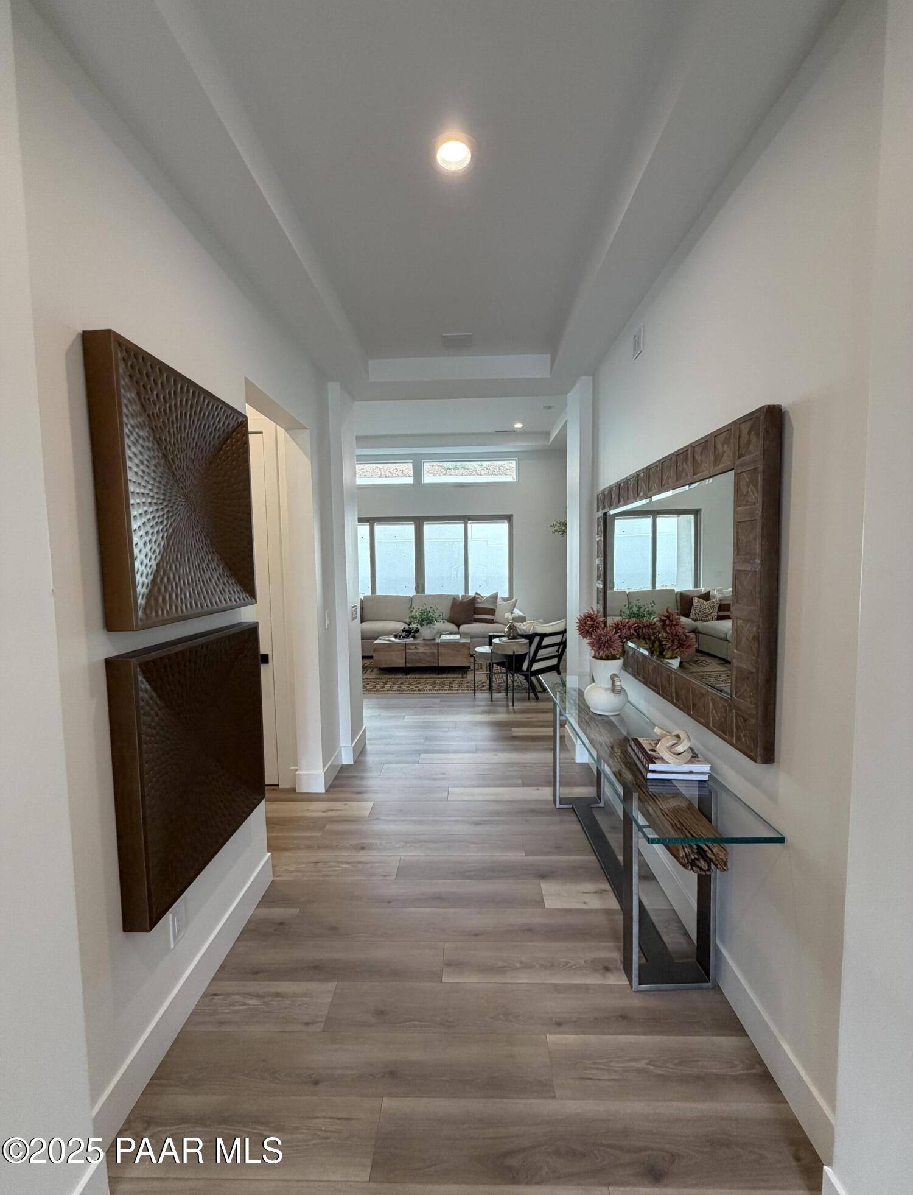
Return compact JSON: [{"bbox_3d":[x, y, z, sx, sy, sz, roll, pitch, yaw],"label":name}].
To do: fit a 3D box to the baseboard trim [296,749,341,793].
[{"bbox_3d":[-0.998,1.256,3.604,0.199,0.137,0.460,-1,4,1],"label":"baseboard trim"}]

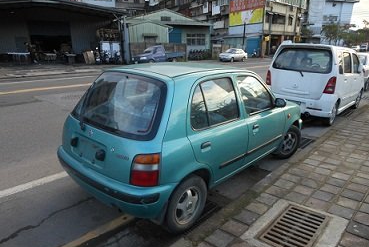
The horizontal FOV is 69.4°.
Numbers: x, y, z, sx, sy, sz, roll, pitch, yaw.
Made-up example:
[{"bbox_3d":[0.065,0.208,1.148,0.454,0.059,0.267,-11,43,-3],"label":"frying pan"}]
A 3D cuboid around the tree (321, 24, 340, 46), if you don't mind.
[{"bbox_3d":[24.808,-14.131,45.856,3.900,5.608,3.900,15,21,41],"label":"tree"}]

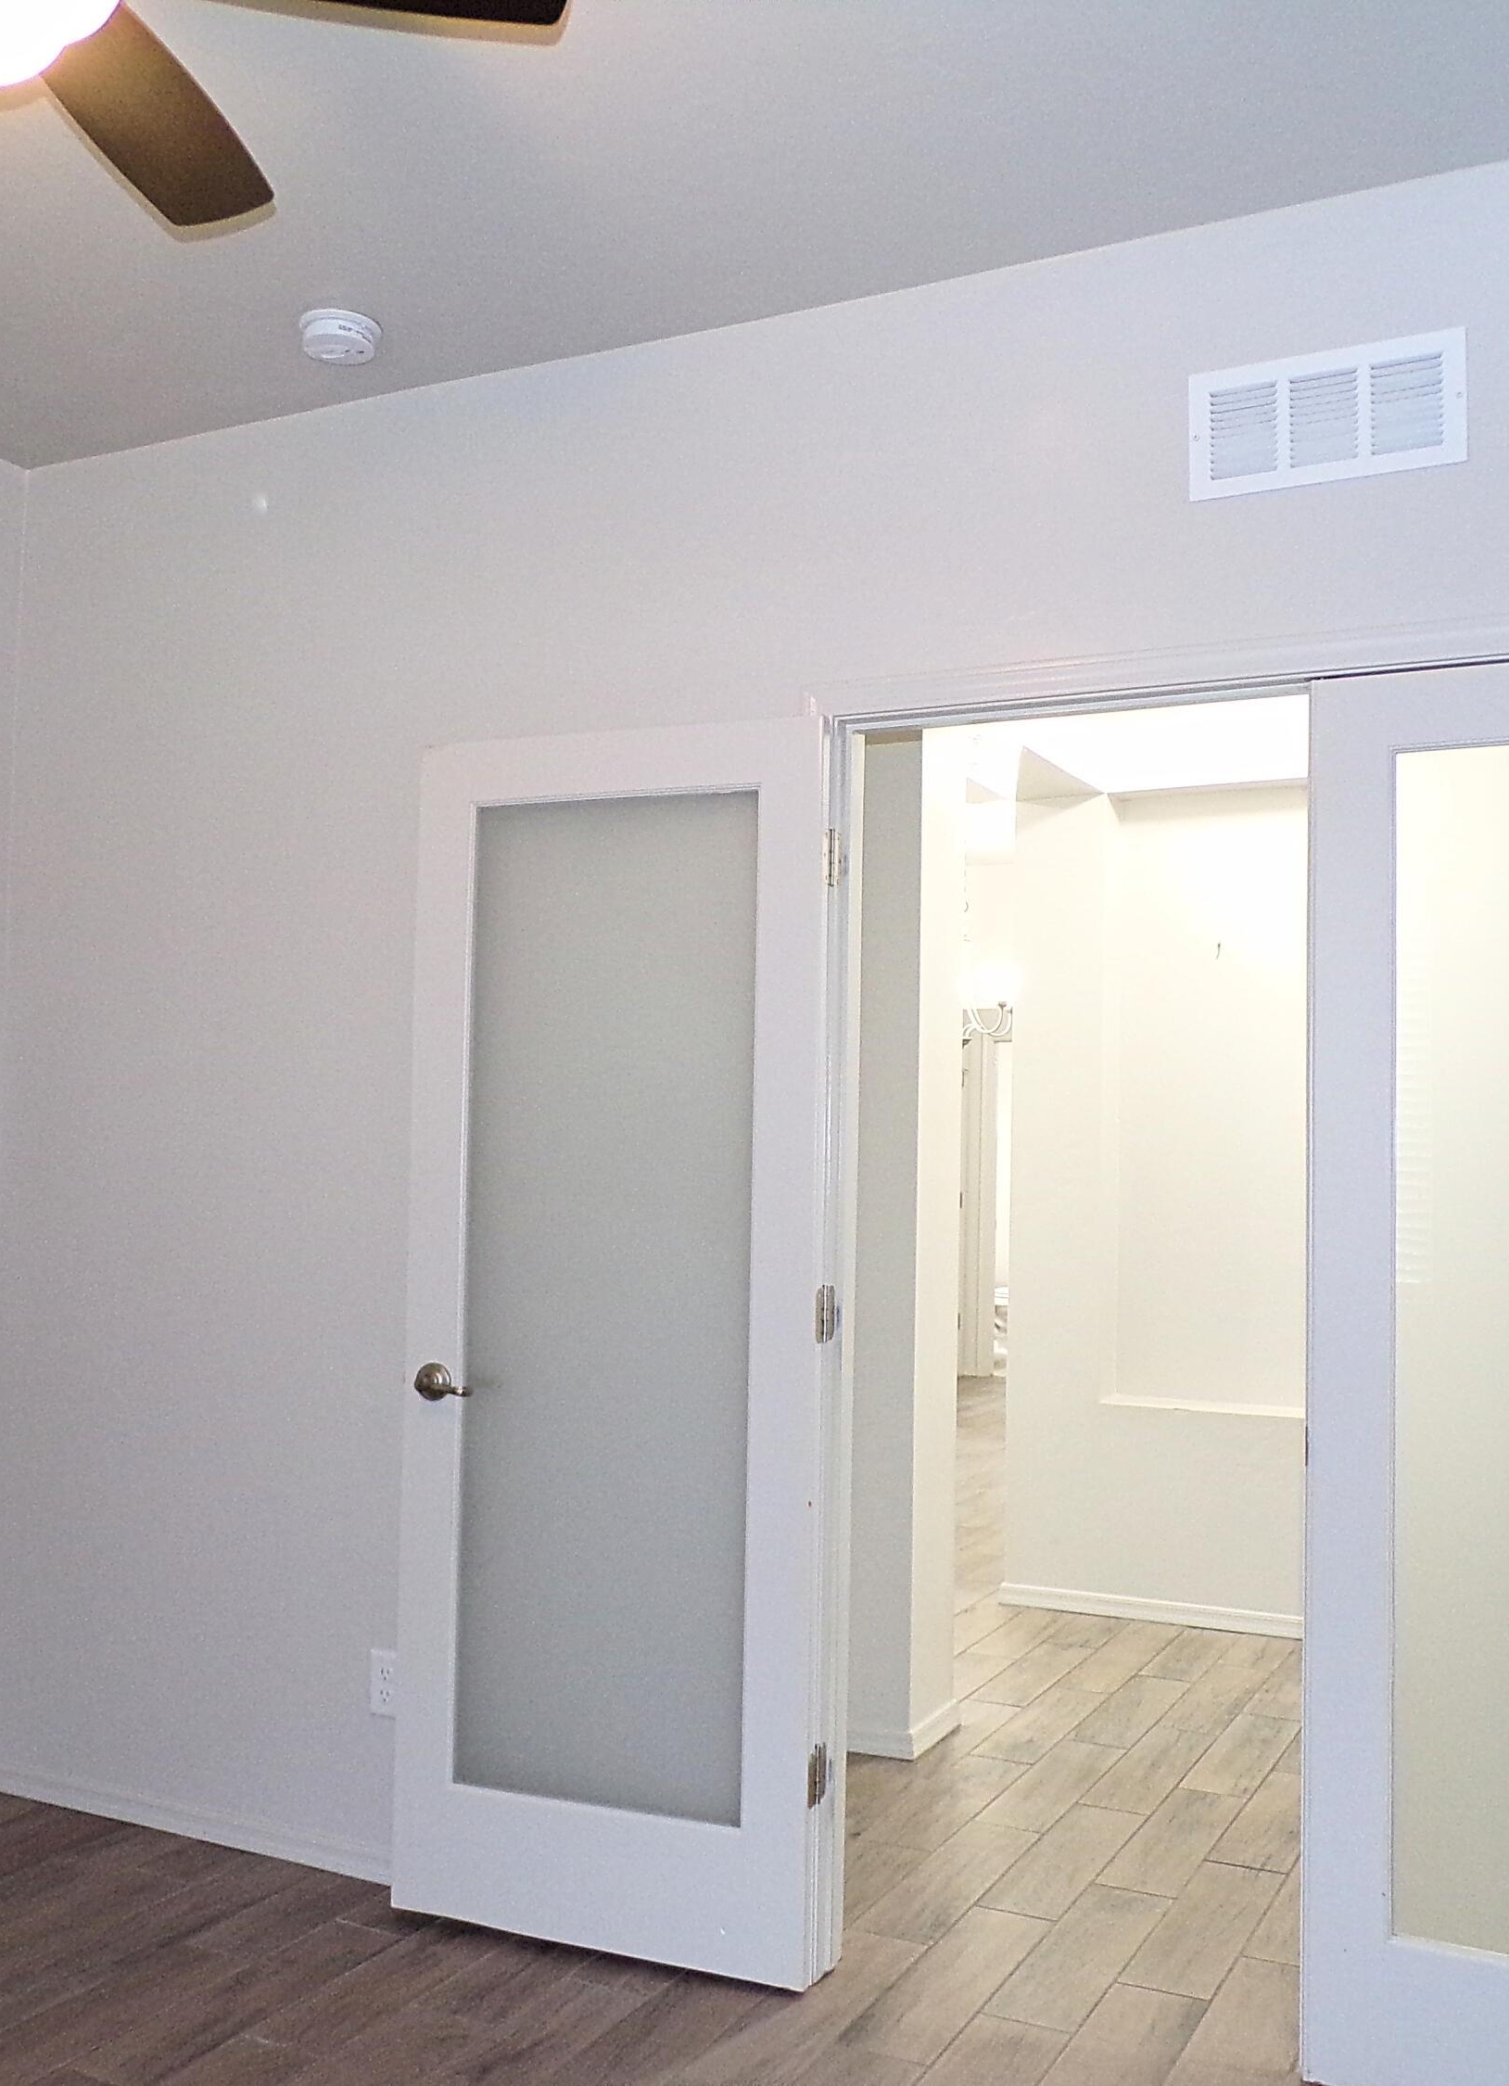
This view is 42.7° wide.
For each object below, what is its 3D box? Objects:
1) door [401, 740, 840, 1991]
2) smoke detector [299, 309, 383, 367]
[{"bbox_3d":[-0.250,0.479,3.236,0.767,2.020,0.042,0,-3,24],"label":"door"},{"bbox_3d":[-0.724,-1.234,3.378,0.140,0.047,0.140,1,-3,0],"label":"smoke detector"}]

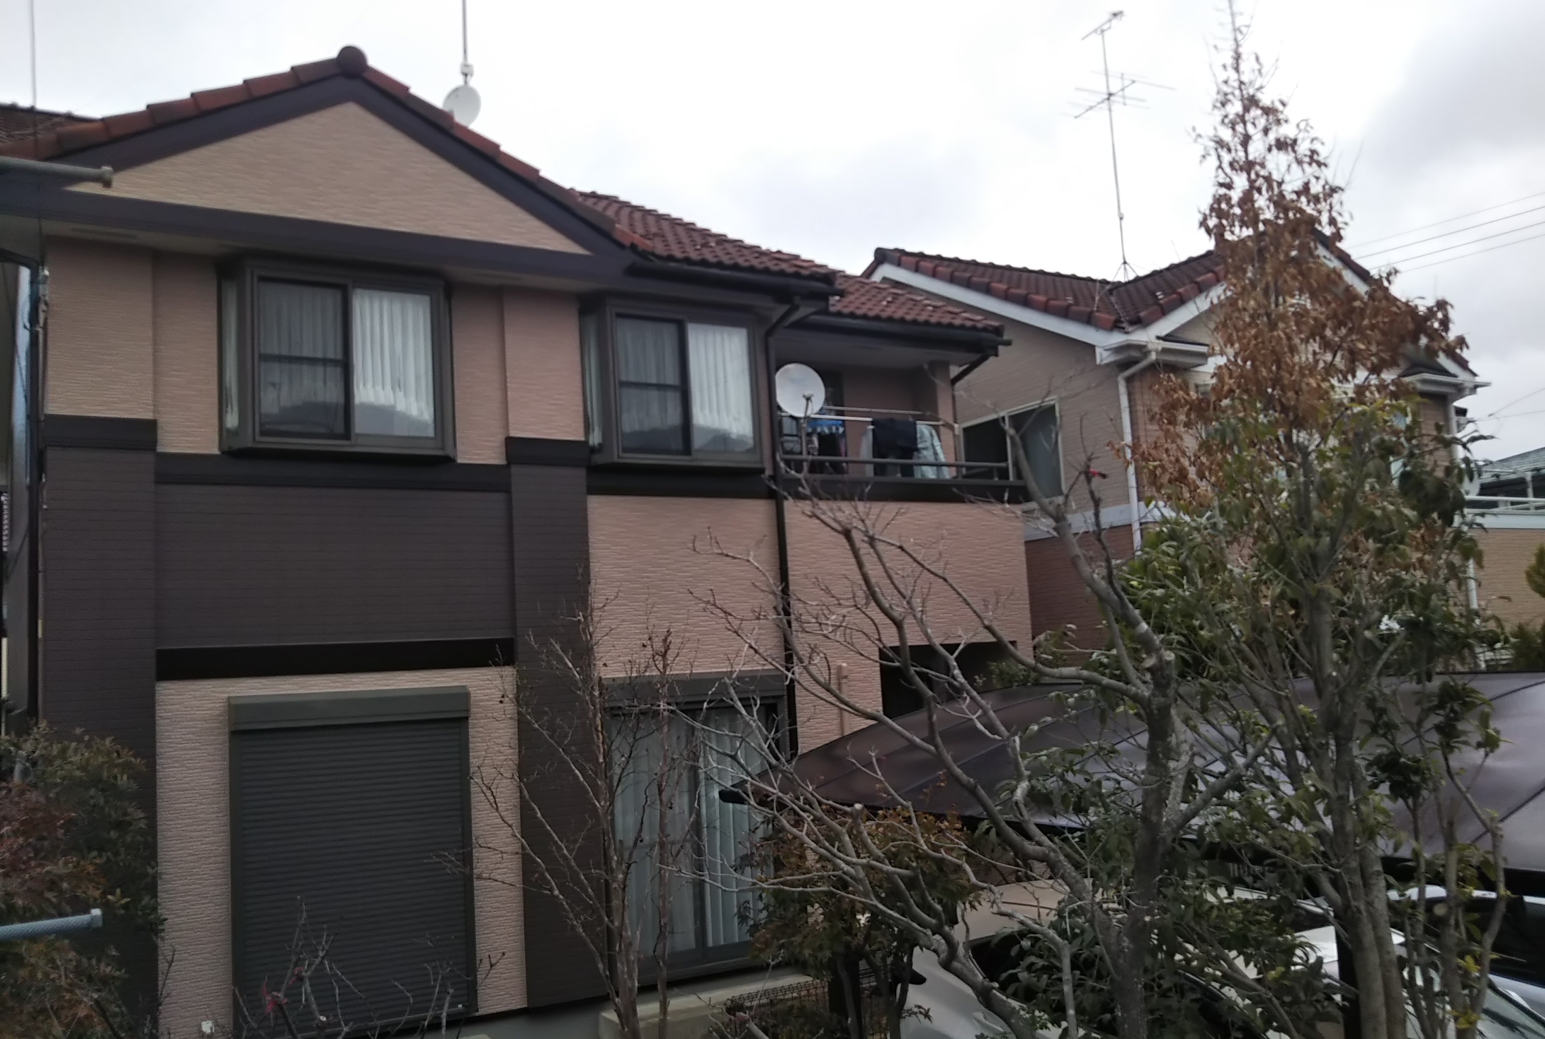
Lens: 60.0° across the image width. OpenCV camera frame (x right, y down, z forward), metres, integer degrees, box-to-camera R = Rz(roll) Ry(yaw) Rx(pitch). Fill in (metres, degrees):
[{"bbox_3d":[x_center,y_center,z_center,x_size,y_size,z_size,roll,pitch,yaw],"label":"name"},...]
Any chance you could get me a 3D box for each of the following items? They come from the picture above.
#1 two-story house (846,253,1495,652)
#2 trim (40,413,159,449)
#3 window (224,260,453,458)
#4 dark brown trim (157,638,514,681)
[{"bbox_3d":[4.092,0.546,18.132,5.850,8.000,8.700,1,-7,-30],"label":"two-story house"},{"bbox_3d":[-4.454,-0.580,8.887,0.685,0.215,0.090,1,-8,-30],"label":"trim"},{"bbox_3d":[-3.096,-1.150,9.744,1.675,1.380,0.280,1,-7,-30],"label":"window"},{"bbox_3d":[-3.010,0.983,9.494,2.477,0.208,0.080,1,-8,-30],"label":"dark brown trim"}]

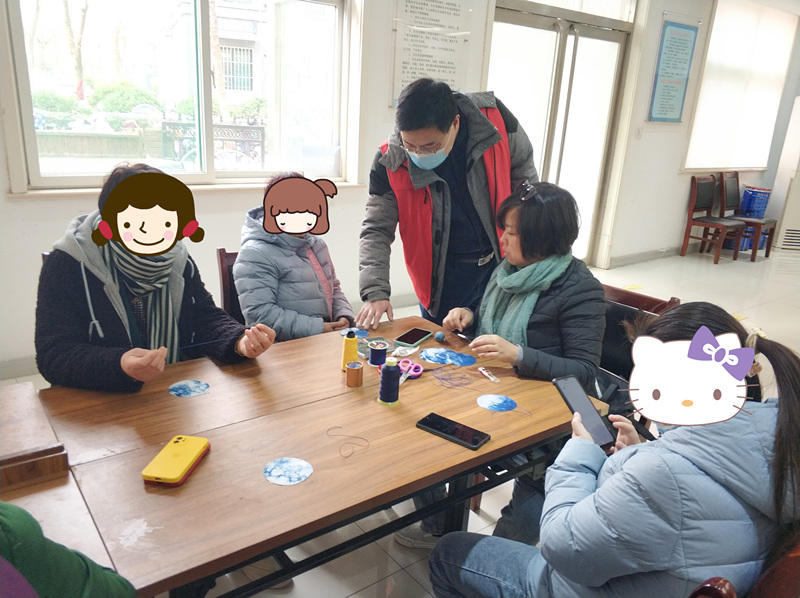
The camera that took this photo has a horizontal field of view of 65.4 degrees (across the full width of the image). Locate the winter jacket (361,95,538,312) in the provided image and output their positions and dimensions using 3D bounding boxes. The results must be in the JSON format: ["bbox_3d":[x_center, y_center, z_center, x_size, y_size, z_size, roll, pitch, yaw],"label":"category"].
[{"bbox_3d":[0.200,-0.337,2.333,0.650,0.830,0.500,6,18,10],"label":"winter jacket"}]

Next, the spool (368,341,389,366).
[{"bbox_3d":[-0.062,0.160,1.811,0.061,0.059,0.061,3,17,0],"label":"spool"}]

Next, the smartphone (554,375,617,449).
[{"bbox_3d":[0.403,0.246,1.363,0.077,0.011,0.164,-5,57,-41],"label":"smartphone"}]

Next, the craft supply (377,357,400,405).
[{"bbox_3d":[-0.024,0.206,1.567,0.059,0.117,0.059,3,17,0],"label":"craft supply"}]

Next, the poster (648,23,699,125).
[{"bbox_3d":[2.714,-2.225,6.181,0.600,0.910,0.020,-10,22,-36],"label":"poster"}]

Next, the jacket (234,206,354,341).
[{"bbox_3d":[-0.363,-0.016,2.166,0.420,0.620,0.490,14,20,33],"label":"jacket"}]

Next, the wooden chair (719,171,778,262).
[{"bbox_3d":[4.055,-0.964,7.256,0.470,0.930,0.530,-10,22,-36],"label":"wooden chair"}]

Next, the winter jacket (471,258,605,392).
[{"bbox_3d":[0.457,0.133,2.025,0.410,0.580,0.510,-10,21,-36],"label":"winter jacket"}]

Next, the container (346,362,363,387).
[{"bbox_3d":[-0.121,0.206,1.693,0.046,0.052,0.046,3,17,-1],"label":"container"}]

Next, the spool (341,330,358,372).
[{"bbox_3d":[-0.138,0.146,1.756,0.052,0.111,0.052,3,17,0],"label":"spool"}]

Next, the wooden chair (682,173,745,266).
[{"bbox_3d":[3.552,-0.893,6.969,0.470,0.910,0.500,-10,22,-36],"label":"wooden chair"}]

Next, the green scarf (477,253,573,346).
[{"bbox_3d":[0.425,0.028,2.003,0.250,0.350,0.260,-10,21,-36],"label":"green scarf"}]

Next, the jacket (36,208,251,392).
[{"bbox_3d":[-0.732,0.098,1.790,0.560,0.660,0.560,-12,23,-41],"label":"jacket"}]

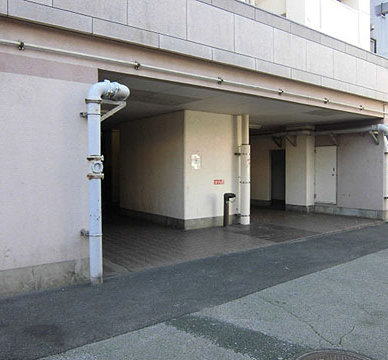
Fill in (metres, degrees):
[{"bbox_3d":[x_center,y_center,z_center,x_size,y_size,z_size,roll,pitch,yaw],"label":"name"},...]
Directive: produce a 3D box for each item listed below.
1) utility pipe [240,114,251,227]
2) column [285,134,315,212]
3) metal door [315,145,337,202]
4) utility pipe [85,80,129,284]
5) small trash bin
[{"bbox_3d":[1.369,-0.255,9.494,0.223,2.887,0.223,-2,3,-38],"label":"utility pipe"},{"bbox_3d":[3.576,-0.217,12.082,0.446,2.603,0.841,-2,3,-38],"label":"column"},{"bbox_3d":[4.255,-0.146,11.579,0.061,1.843,0.750,-2,3,-38],"label":"metal door"},{"bbox_3d":[-1.193,0.042,4.884,0.517,2.664,0.304,-2,3,-38],"label":"utility pipe"},{"bbox_3d":[0.911,0.771,9.258,0.182,0.856,0.304,-2,3,-38],"label":"small trash bin"}]

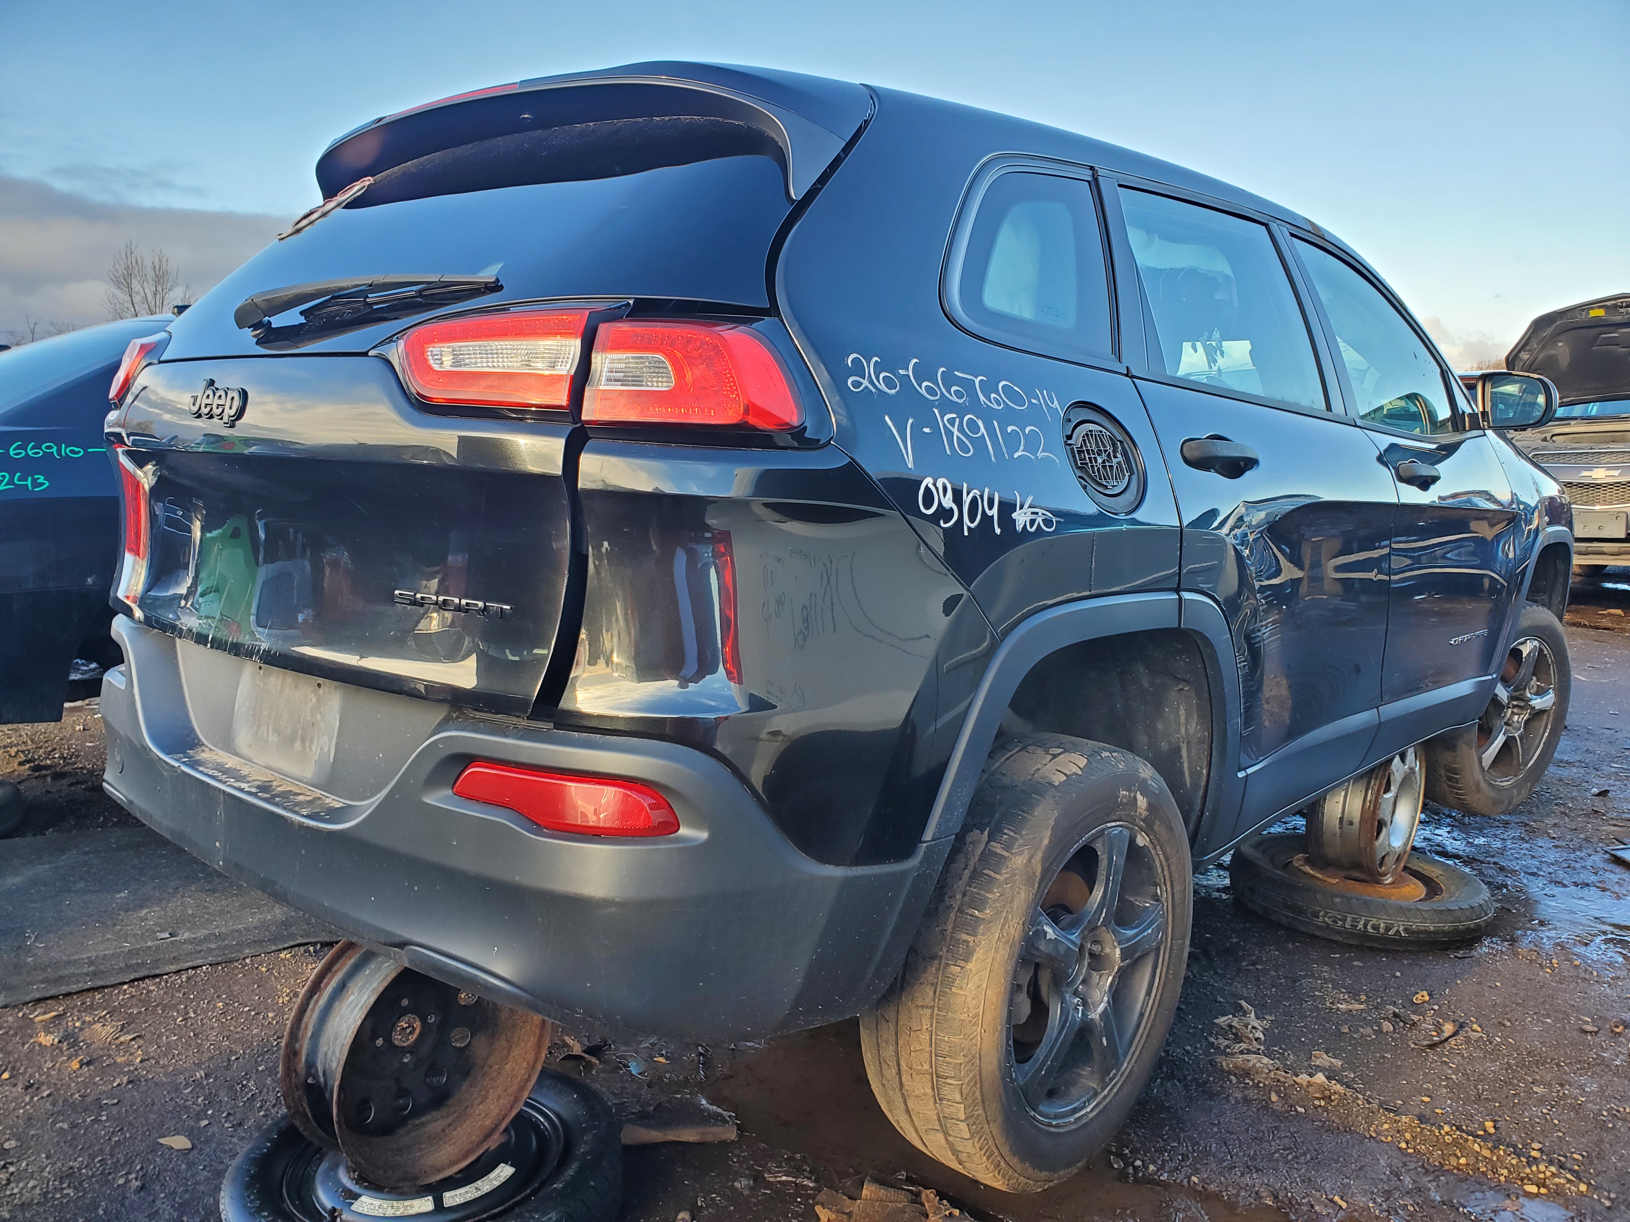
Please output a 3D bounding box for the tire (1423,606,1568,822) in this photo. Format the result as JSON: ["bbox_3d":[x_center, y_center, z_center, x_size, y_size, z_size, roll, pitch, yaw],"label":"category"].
[{"bbox_3d":[2.190,0.310,3.985,0.700,0.700,0.225,-4,9,-35],"label":"tire"}]

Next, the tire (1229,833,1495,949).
[{"bbox_3d":[1.455,0.738,3.280,0.640,0.115,0.640,1,8,0],"label":"tire"}]

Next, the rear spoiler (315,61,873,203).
[{"bbox_3d":[-0.478,-0.728,2.006,1.400,0.270,0.320,9,11,42],"label":"rear spoiler"}]

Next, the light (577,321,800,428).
[{"bbox_3d":[-0.129,-0.253,1.298,0.220,0.135,0.180,7,10,33],"label":"light"}]

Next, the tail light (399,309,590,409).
[{"bbox_3d":[-0.364,-0.288,1.422,0.360,0.130,0.110,8,11,36],"label":"tail light"}]

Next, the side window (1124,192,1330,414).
[{"bbox_3d":[0.718,-0.544,2.162,0.070,0.390,0.730,-20,-9,42],"label":"side window"}]

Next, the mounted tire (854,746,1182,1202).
[{"bbox_3d":[0.369,0.565,2.006,0.230,0.700,0.700,7,10,42],"label":"mounted tire"}]

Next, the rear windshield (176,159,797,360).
[{"bbox_3d":[-0.670,-0.485,1.837,1.420,0.370,0.150,9,-28,42],"label":"rear windshield"}]

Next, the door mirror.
[{"bbox_3d":[1.700,-0.515,2.994,0.220,0.160,0.150,9,11,42],"label":"door mirror"}]

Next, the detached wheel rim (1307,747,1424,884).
[{"bbox_3d":[1.469,0.508,3.263,0.180,0.400,0.400,10,12,40],"label":"detached wheel rim"}]

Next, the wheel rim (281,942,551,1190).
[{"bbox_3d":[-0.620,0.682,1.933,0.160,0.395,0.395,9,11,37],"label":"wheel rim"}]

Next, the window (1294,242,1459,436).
[{"bbox_3d":[1.308,-0.602,2.799,0.070,0.400,0.820,-20,-9,42],"label":"window"}]

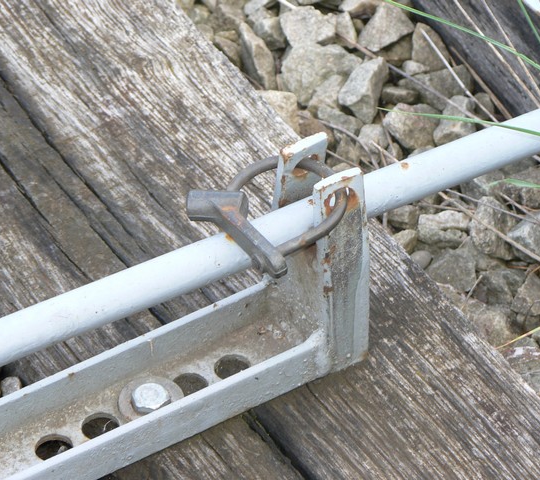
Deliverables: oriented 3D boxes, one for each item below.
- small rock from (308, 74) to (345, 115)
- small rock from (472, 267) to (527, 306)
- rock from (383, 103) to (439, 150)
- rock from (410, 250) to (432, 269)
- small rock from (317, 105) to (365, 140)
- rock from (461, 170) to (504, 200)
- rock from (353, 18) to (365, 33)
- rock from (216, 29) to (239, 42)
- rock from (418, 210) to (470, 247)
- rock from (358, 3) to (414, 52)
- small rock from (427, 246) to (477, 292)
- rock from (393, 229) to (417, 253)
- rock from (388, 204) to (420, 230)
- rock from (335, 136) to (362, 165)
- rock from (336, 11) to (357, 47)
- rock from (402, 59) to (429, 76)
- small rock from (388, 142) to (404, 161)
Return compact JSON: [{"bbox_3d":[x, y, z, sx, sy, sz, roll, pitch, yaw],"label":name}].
[{"bbox_3d":[0.044,-0.110,2.477,0.032,0.022,0.033,0,49,0],"label":"small rock"},{"bbox_3d":[0.163,0.033,2.351,0.040,0.024,0.027,0,49,0],"label":"small rock"},{"bbox_3d":[0.109,-0.088,2.548,0.043,0.033,0.038,0,46,0],"label":"rock"},{"bbox_3d":[0.109,0.014,2.368,0.017,0.011,0.013,0,49,0],"label":"rock"},{"bbox_3d":[0.053,-0.088,2.457,0.036,0.020,0.026,-11,50,-10],"label":"small rock"},{"bbox_3d":[0.150,-0.040,2.327,0.033,0.023,0.027,0,47,0],"label":"rock"},{"bbox_3d":[0.071,-0.172,2.643,0.012,0.011,0.013,0,46,0],"label":"rock"},{"bbox_3d":[-0.031,-0.150,2.422,0.017,0.010,0.013,0,47,0],"label":"rock"},{"bbox_3d":[0.127,-0.008,2.387,0.039,0.023,0.024,0,49,0],"label":"rock"},{"bbox_3d":[0.093,-0.169,2.620,0.045,0.032,0.040,0,46,0],"label":"rock"},{"bbox_3d":[0.125,0.020,2.264,0.033,0.021,0.029,-11,48,-10],"label":"small rock"},{"bbox_3d":[0.093,0.000,2.283,0.017,0.014,0.016,-15,49,-13],"label":"rock"},{"bbox_3d":[0.102,-0.017,2.494,0.025,0.019,0.022,0,46,0],"label":"rock"},{"bbox_3d":[0.056,-0.064,2.349,0.019,0.016,0.020,0,47,0],"label":"rock"},{"bbox_3d":[0.057,-0.161,2.522,0.024,0.020,0.027,0,49,0],"label":"rock"},{"bbox_3d":[0.106,-0.125,2.392,0.021,0.012,0.014,0,47,0],"label":"rock"},{"bbox_3d":[0.090,-0.063,2.355,0.011,0.011,0.013,0,47,0],"label":"small rock"}]

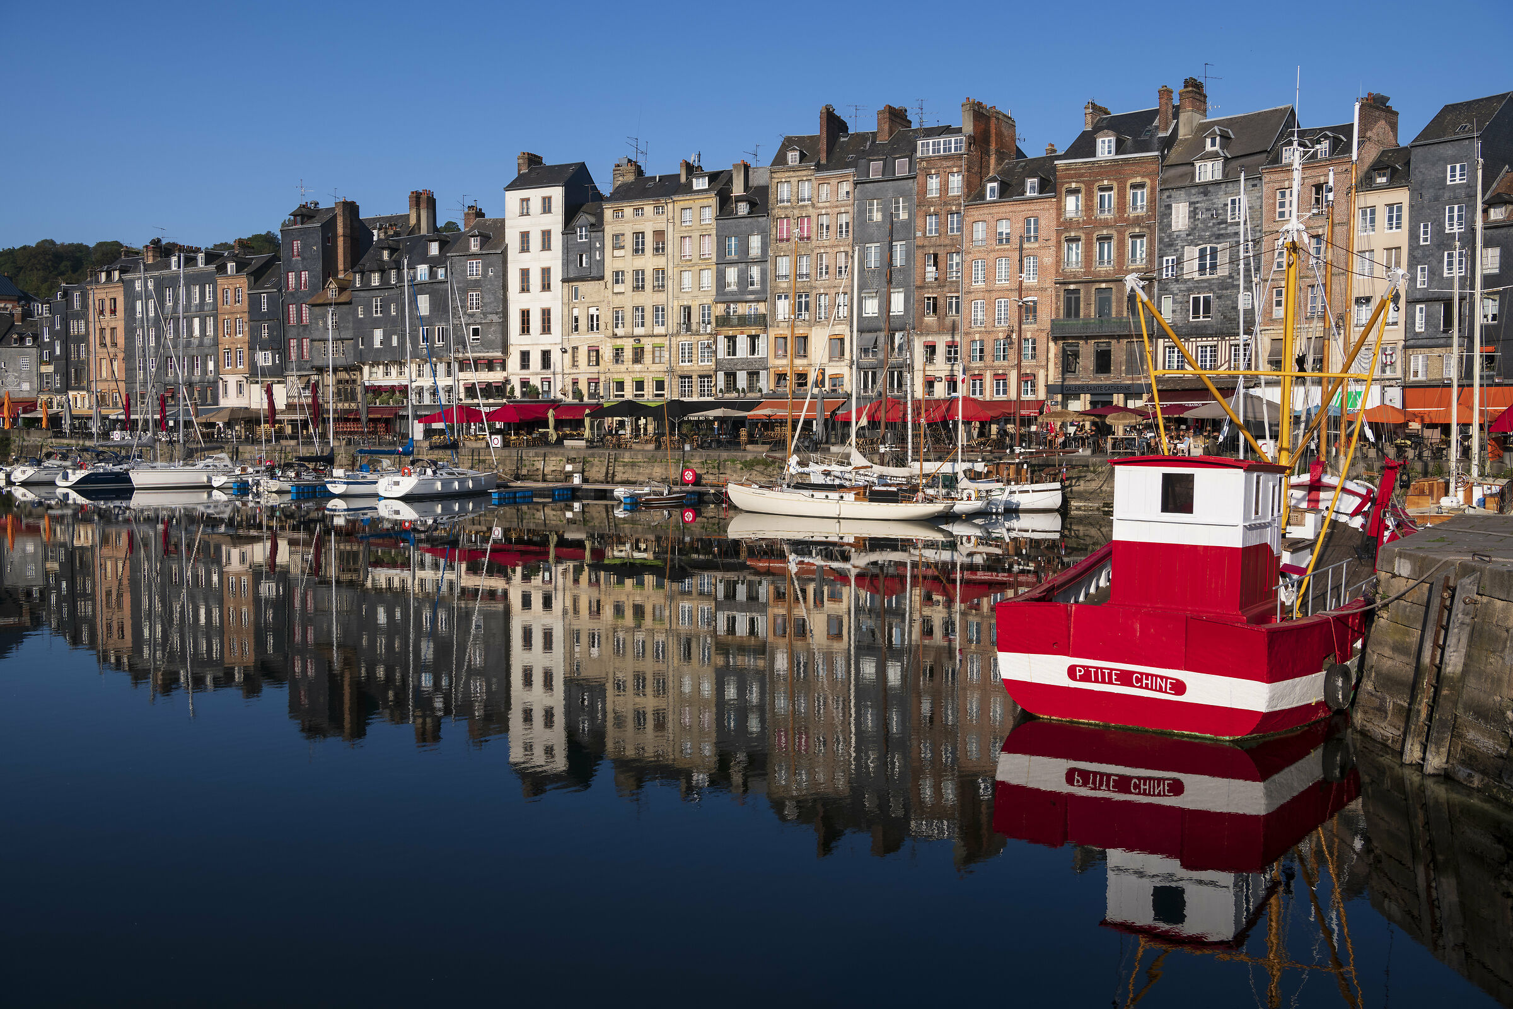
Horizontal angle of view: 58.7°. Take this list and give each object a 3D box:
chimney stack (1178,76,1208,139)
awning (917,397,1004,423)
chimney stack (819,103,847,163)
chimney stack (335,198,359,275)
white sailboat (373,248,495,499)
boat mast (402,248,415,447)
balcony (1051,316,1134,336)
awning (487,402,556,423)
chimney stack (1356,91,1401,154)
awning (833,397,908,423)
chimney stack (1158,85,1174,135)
[{"bbox_3d":[27.608,-24.970,84.835,1.820,3.778,0.938,-3,5,-45],"label":"chimney stack"},{"bbox_3d":[12.863,-5.968,84.839,4.750,1.550,3.200,2,4,28],"label":"awning"},{"bbox_3d":[5.832,-27.233,100.232,0.522,4.281,3.649,2,4,29],"label":"chimney stack"},{"bbox_3d":[-37.226,-24.146,122.619,1.024,6.996,1.775,2,4,32],"label":"chimney stack"},{"bbox_3d":[-20.006,-8.375,87.521,3.250,15.494,9.925,2,4,26],"label":"white sailboat"},{"bbox_3d":[-22.274,-9.463,86.346,0.300,13.151,0.300,2,4,28],"label":"boat mast"},{"bbox_3d":[22.610,-11.602,87.955,6.565,1.050,0.720,2,4,29],"label":"balcony"},{"bbox_3d":[-17.674,-6.810,100.948,3.531,1.392,4.055,2,4,26],"label":"awning"},{"bbox_3d":[35.035,-21.514,76.079,4.463,3.164,0.600,-2,4,-39],"label":"chimney stack"},{"bbox_3d":[7.379,-5.982,85.130,3.729,1.504,3.374,2,4,29],"label":"awning"},{"bbox_3d":[27.141,-25.878,88.988,0.571,3.219,1.714,2,4,29],"label":"chimney stack"}]

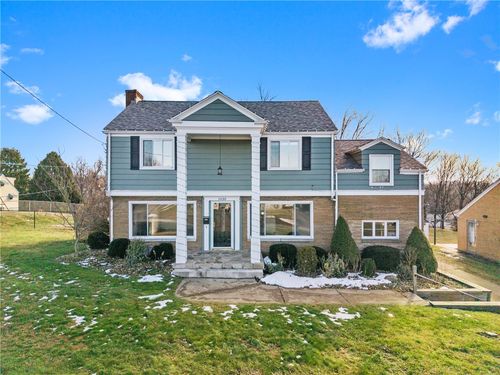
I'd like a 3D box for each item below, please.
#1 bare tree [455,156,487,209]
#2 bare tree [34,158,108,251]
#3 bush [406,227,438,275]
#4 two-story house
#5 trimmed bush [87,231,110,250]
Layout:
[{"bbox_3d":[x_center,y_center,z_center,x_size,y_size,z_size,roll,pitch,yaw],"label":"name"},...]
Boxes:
[{"bbox_3d":[20.300,0.400,32.000,3.100,6.800,3.000,0,1,0],"label":"bare tree"},{"bbox_3d":[-7.800,0.750,15.300,3.200,4.050,2.900,0,1,0],"label":"bare tree"},{"bbox_3d":[6.800,2.450,13.650,1.270,1.780,1.250,0,1,0],"label":"bush"},{"bbox_3d":[0.700,-0.820,17.100,13.600,7.900,9.900,0,1,-1],"label":"two-story house"},{"bbox_3d":[-6.750,2.350,15.500,0.980,0.850,0.950,0,1,0],"label":"trimmed bush"}]

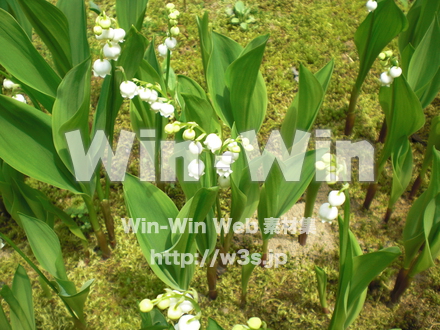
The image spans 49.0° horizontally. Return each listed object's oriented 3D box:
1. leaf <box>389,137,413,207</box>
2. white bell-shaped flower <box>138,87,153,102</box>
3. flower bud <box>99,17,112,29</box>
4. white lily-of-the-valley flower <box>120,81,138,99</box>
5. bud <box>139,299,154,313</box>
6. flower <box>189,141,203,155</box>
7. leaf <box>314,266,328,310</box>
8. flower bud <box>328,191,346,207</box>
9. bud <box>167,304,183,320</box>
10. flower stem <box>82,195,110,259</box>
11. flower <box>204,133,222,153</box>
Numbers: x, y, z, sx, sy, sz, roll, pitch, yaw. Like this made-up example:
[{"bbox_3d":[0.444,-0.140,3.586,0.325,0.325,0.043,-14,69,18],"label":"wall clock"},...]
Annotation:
[{"bbox_3d":[0.158,0.007,0.425,0.018,0.077,0.015,16,40,20],"label":"leaf"},{"bbox_3d":[-0.052,-0.049,0.335,0.010,0.009,0.010,-6,37,-8],"label":"white bell-shaped flower"},{"bbox_3d":[-0.073,-0.091,0.310,0.007,0.008,0.007,0,40,0],"label":"flower bud"},{"bbox_3d":[-0.046,-0.038,0.245,0.009,0.009,0.009,-7,36,0],"label":"white lily-of-the-valley flower"},{"bbox_3d":[-0.031,0.060,0.205,0.006,0.006,0.006,-9,39,-11],"label":"bud"},{"bbox_3d":[-0.015,-0.011,0.295,0.008,0.008,0.008,0,38,0],"label":"flower"},{"bbox_3d":[0.076,0.093,0.363,0.009,0.053,0.008,-11,36,9],"label":"leaf"},{"bbox_3d":[0.058,0.017,0.240,0.009,0.008,0.009,11,39,14],"label":"flower bud"},{"bbox_3d":[-0.021,0.069,0.225,0.007,0.007,0.007,-5,37,-7],"label":"bud"},{"bbox_3d":[-0.101,0.051,0.400,0.013,0.080,0.012,0,40,0],"label":"flower stem"},{"bbox_3d":[-0.004,-0.014,0.300,0.011,0.011,0.011,7,39,-5],"label":"flower"}]

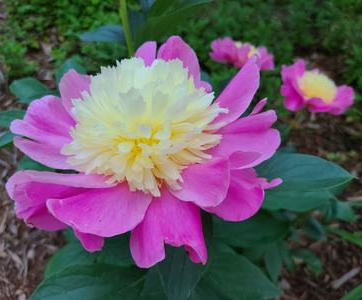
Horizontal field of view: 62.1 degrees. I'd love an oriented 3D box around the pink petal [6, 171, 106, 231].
[{"bbox_3d":[-0.088,0.036,0.222,0.068,0.026,0.042,-3,41,0],"label":"pink petal"}]

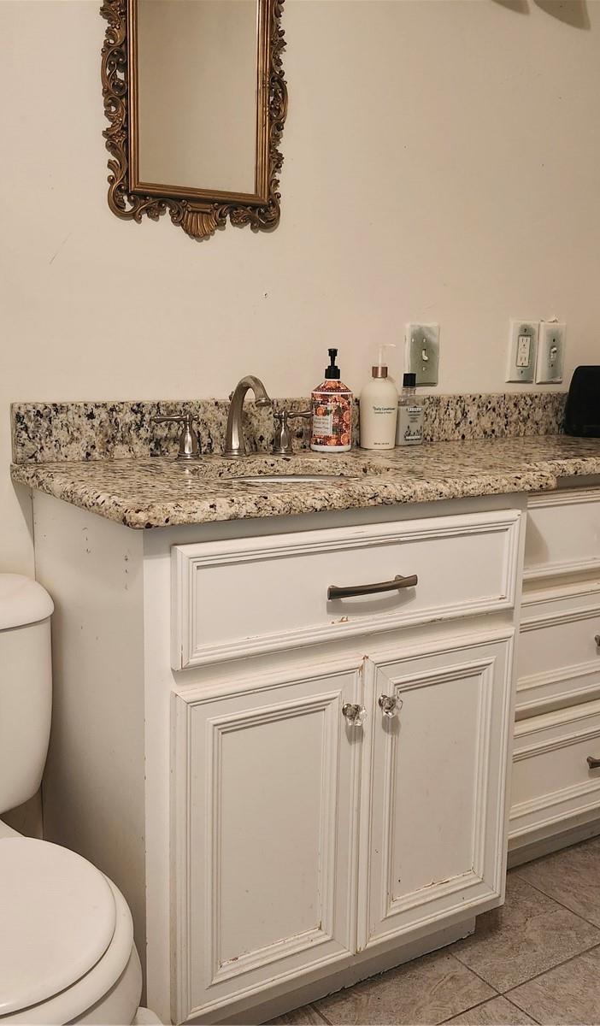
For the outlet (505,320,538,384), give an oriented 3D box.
[{"bbox_3d":[0.525,-0.379,2.141,0.090,0.143,0.012,-5,11,-32],"label":"outlet"}]

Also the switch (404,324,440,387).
[{"bbox_3d":[0.268,-0.344,1.977,0.089,0.131,0.018,-5,11,-32],"label":"switch"}]

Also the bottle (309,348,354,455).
[{"bbox_3d":[0.065,-0.221,1.782,0.082,0.198,0.082,2,10,8],"label":"bottle"}]

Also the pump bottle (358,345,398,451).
[{"bbox_3d":[0.163,-0.234,1.834,0.076,0.207,0.076,1,9,0],"label":"pump bottle"}]

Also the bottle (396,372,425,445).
[{"bbox_3d":[0.234,-0.219,1.919,0.062,0.151,0.036,-5,11,-32],"label":"bottle"}]

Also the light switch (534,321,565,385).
[{"bbox_3d":[0.608,-0.384,2.191,0.090,0.143,0.016,-5,11,-32],"label":"light switch"}]

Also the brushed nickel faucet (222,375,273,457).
[{"bbox_3d":[-0.092,-0.170,1.627,0.052,0.146,0.145,-5,11,-32],"label":"brushed nickel faucet"}]

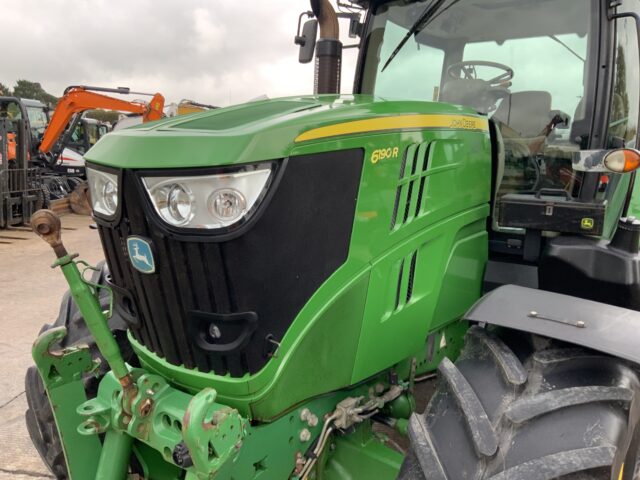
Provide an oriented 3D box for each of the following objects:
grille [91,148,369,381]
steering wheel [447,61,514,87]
[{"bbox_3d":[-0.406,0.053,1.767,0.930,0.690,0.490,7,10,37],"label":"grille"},{"bbox_3d":[1.035,-1.061,3.464,0.410,0.070,0.410,7,0,37],"label":"steering wheel"}]

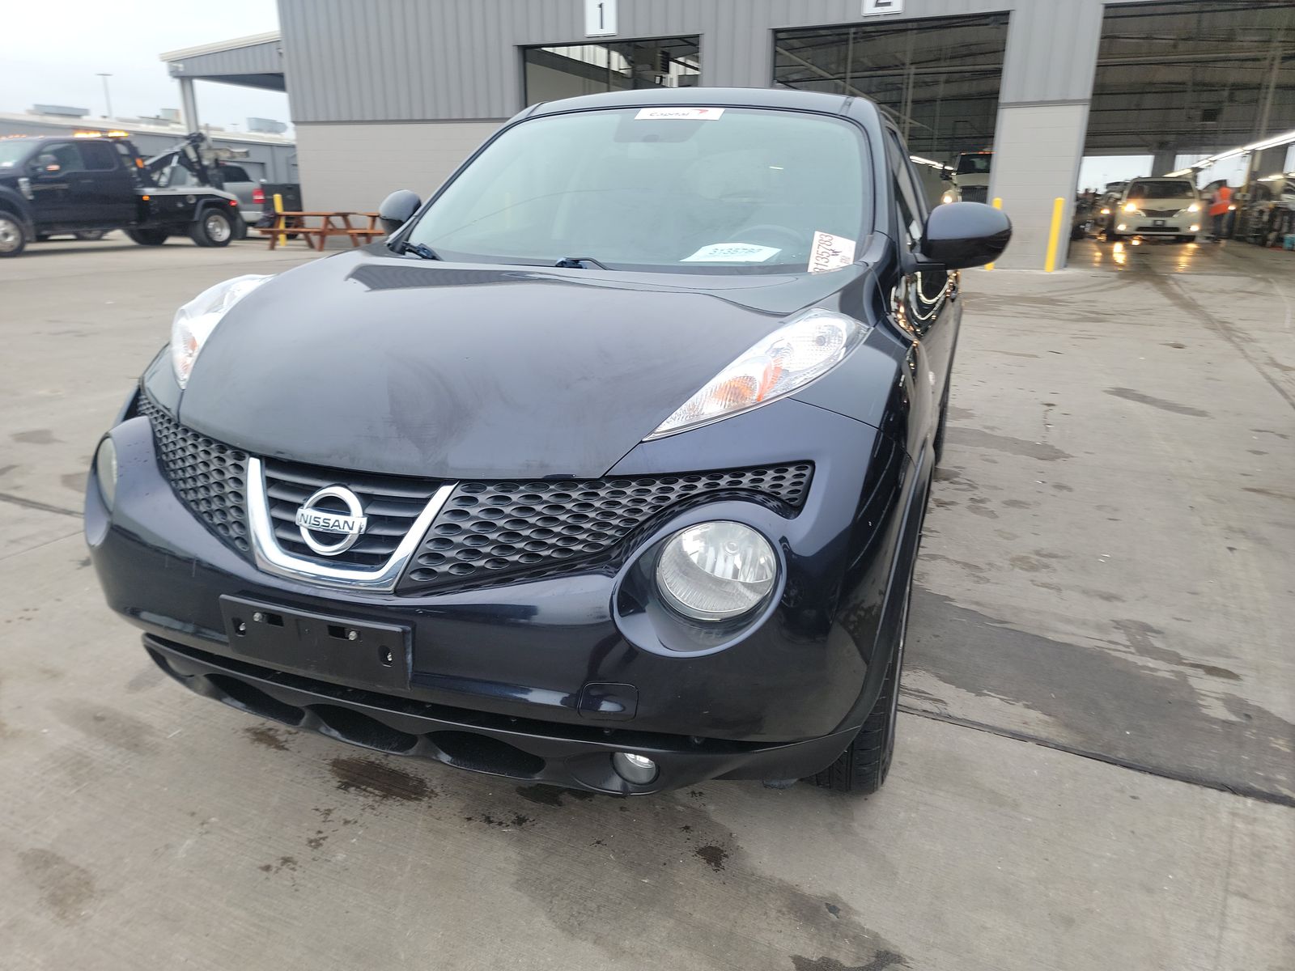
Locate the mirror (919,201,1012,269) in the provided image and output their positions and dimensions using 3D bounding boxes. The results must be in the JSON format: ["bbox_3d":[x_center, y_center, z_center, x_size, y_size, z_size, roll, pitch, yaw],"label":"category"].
[{"bbox_3d":[0.872,-0.684,2.473,0.250,0.190,0.160,7,20,18],"label":"mirror"}]

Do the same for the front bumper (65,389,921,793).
[{"bbox_3d":[-0.439,0.192,1.687,1.760,0.700,0.600,7,20,18],"label":"front bumper"}]

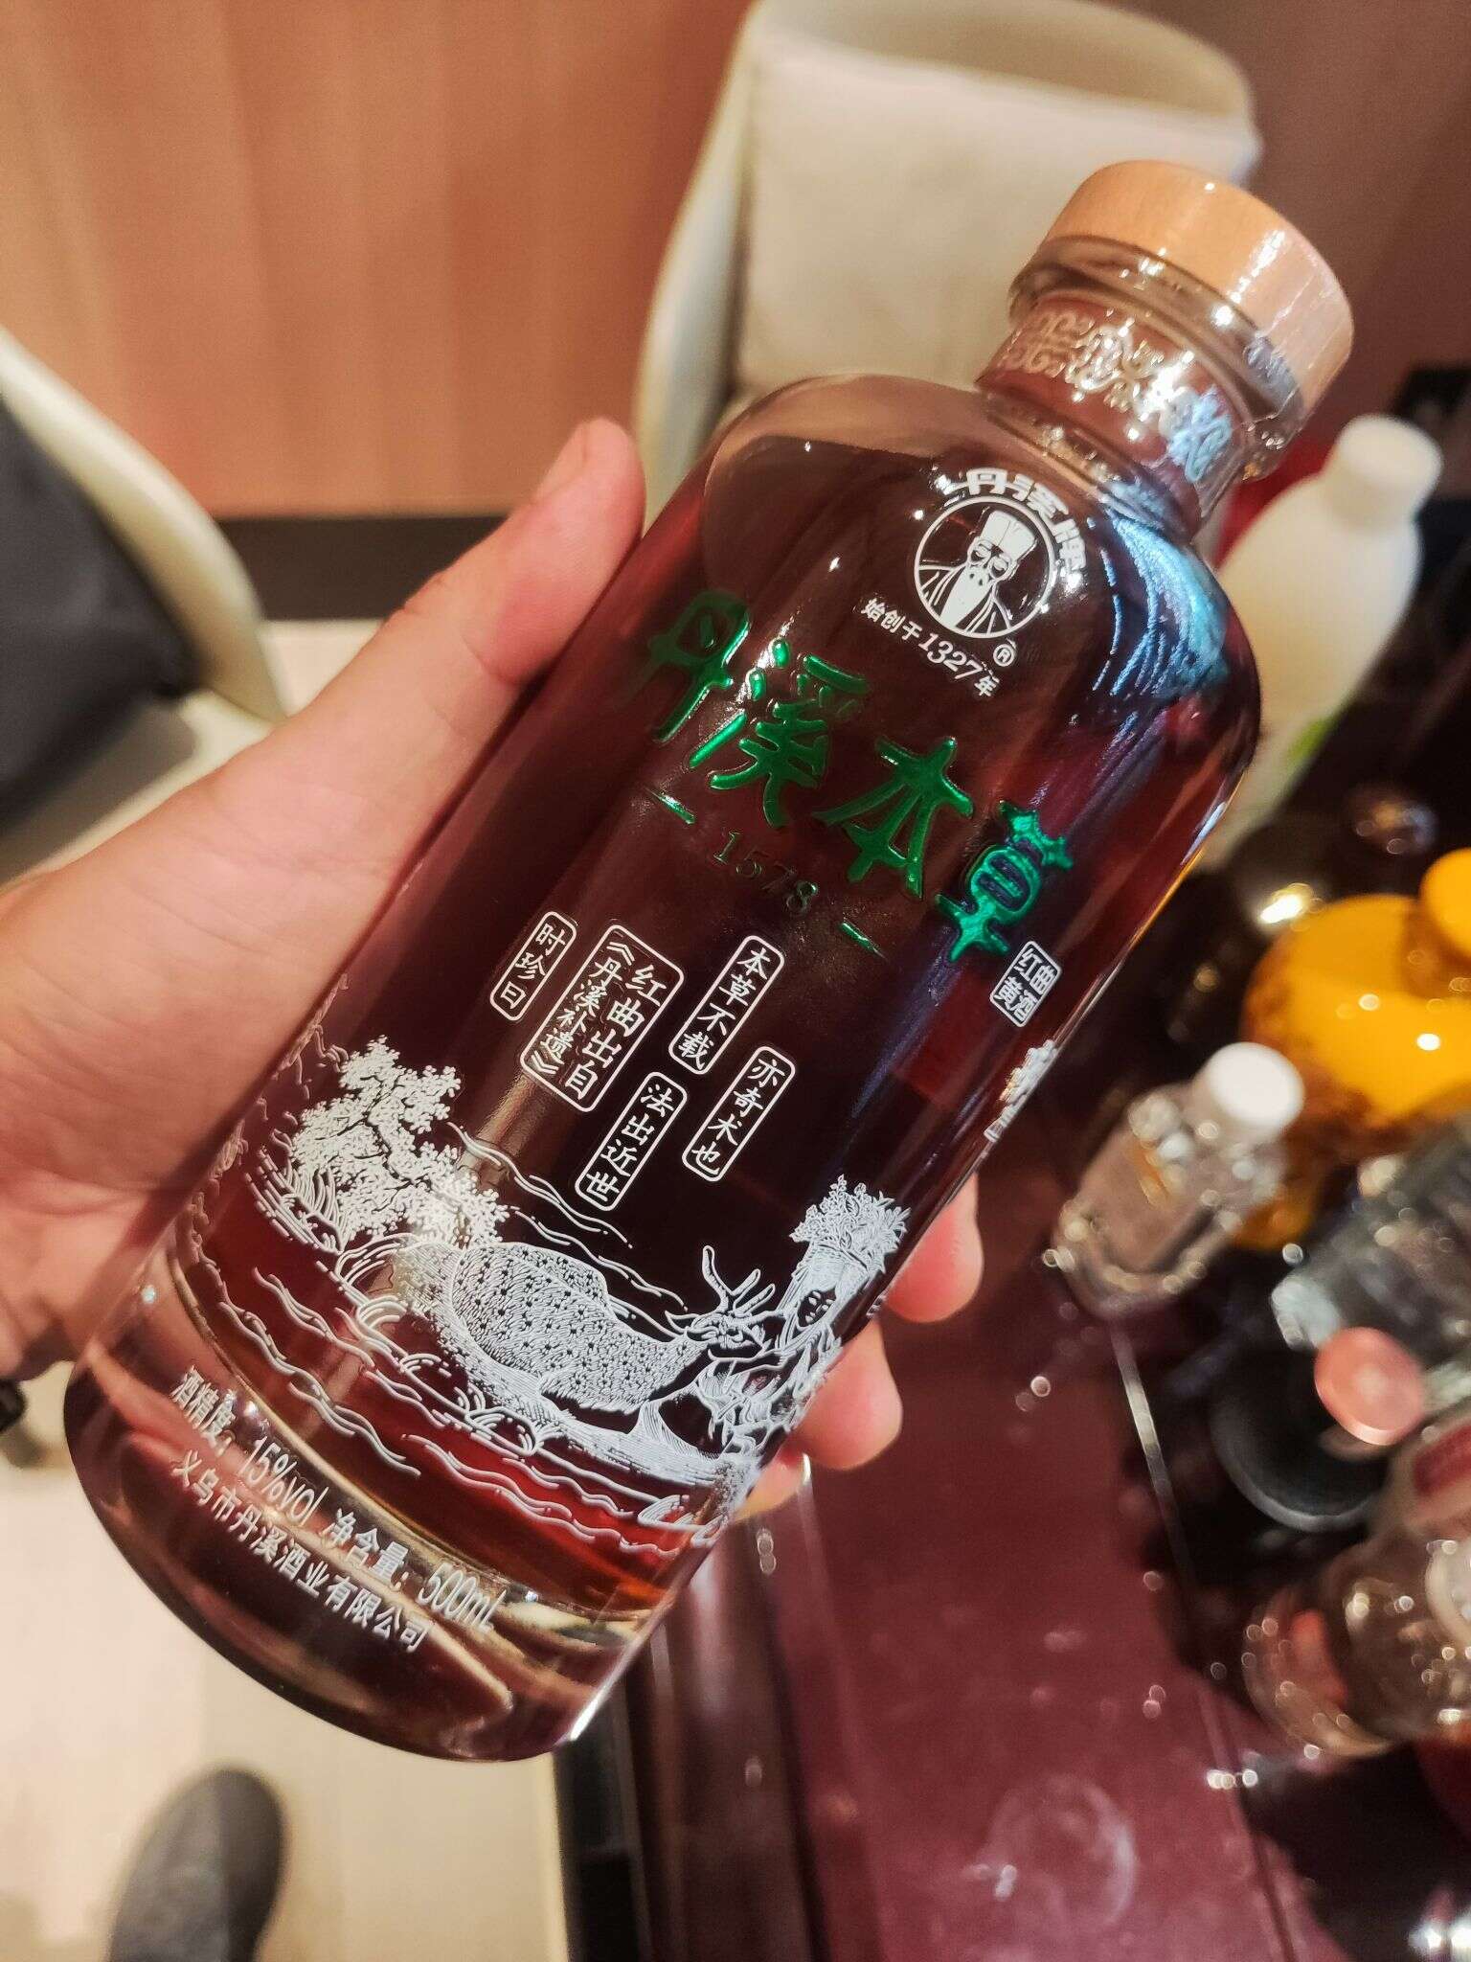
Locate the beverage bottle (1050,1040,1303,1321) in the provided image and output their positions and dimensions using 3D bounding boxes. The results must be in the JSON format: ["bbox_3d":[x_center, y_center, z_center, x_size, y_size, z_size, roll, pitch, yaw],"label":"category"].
[{"bbox_3d":[0.159,0.067,0.499,0.059,0.120,0.059,12,54,0],"label":"beverage bottle"}]

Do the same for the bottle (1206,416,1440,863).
[{"bbox_3d":[0.228,-0.138,0.603,0.071,0.203,0.071,12,54,0],"label":"bottle"}]

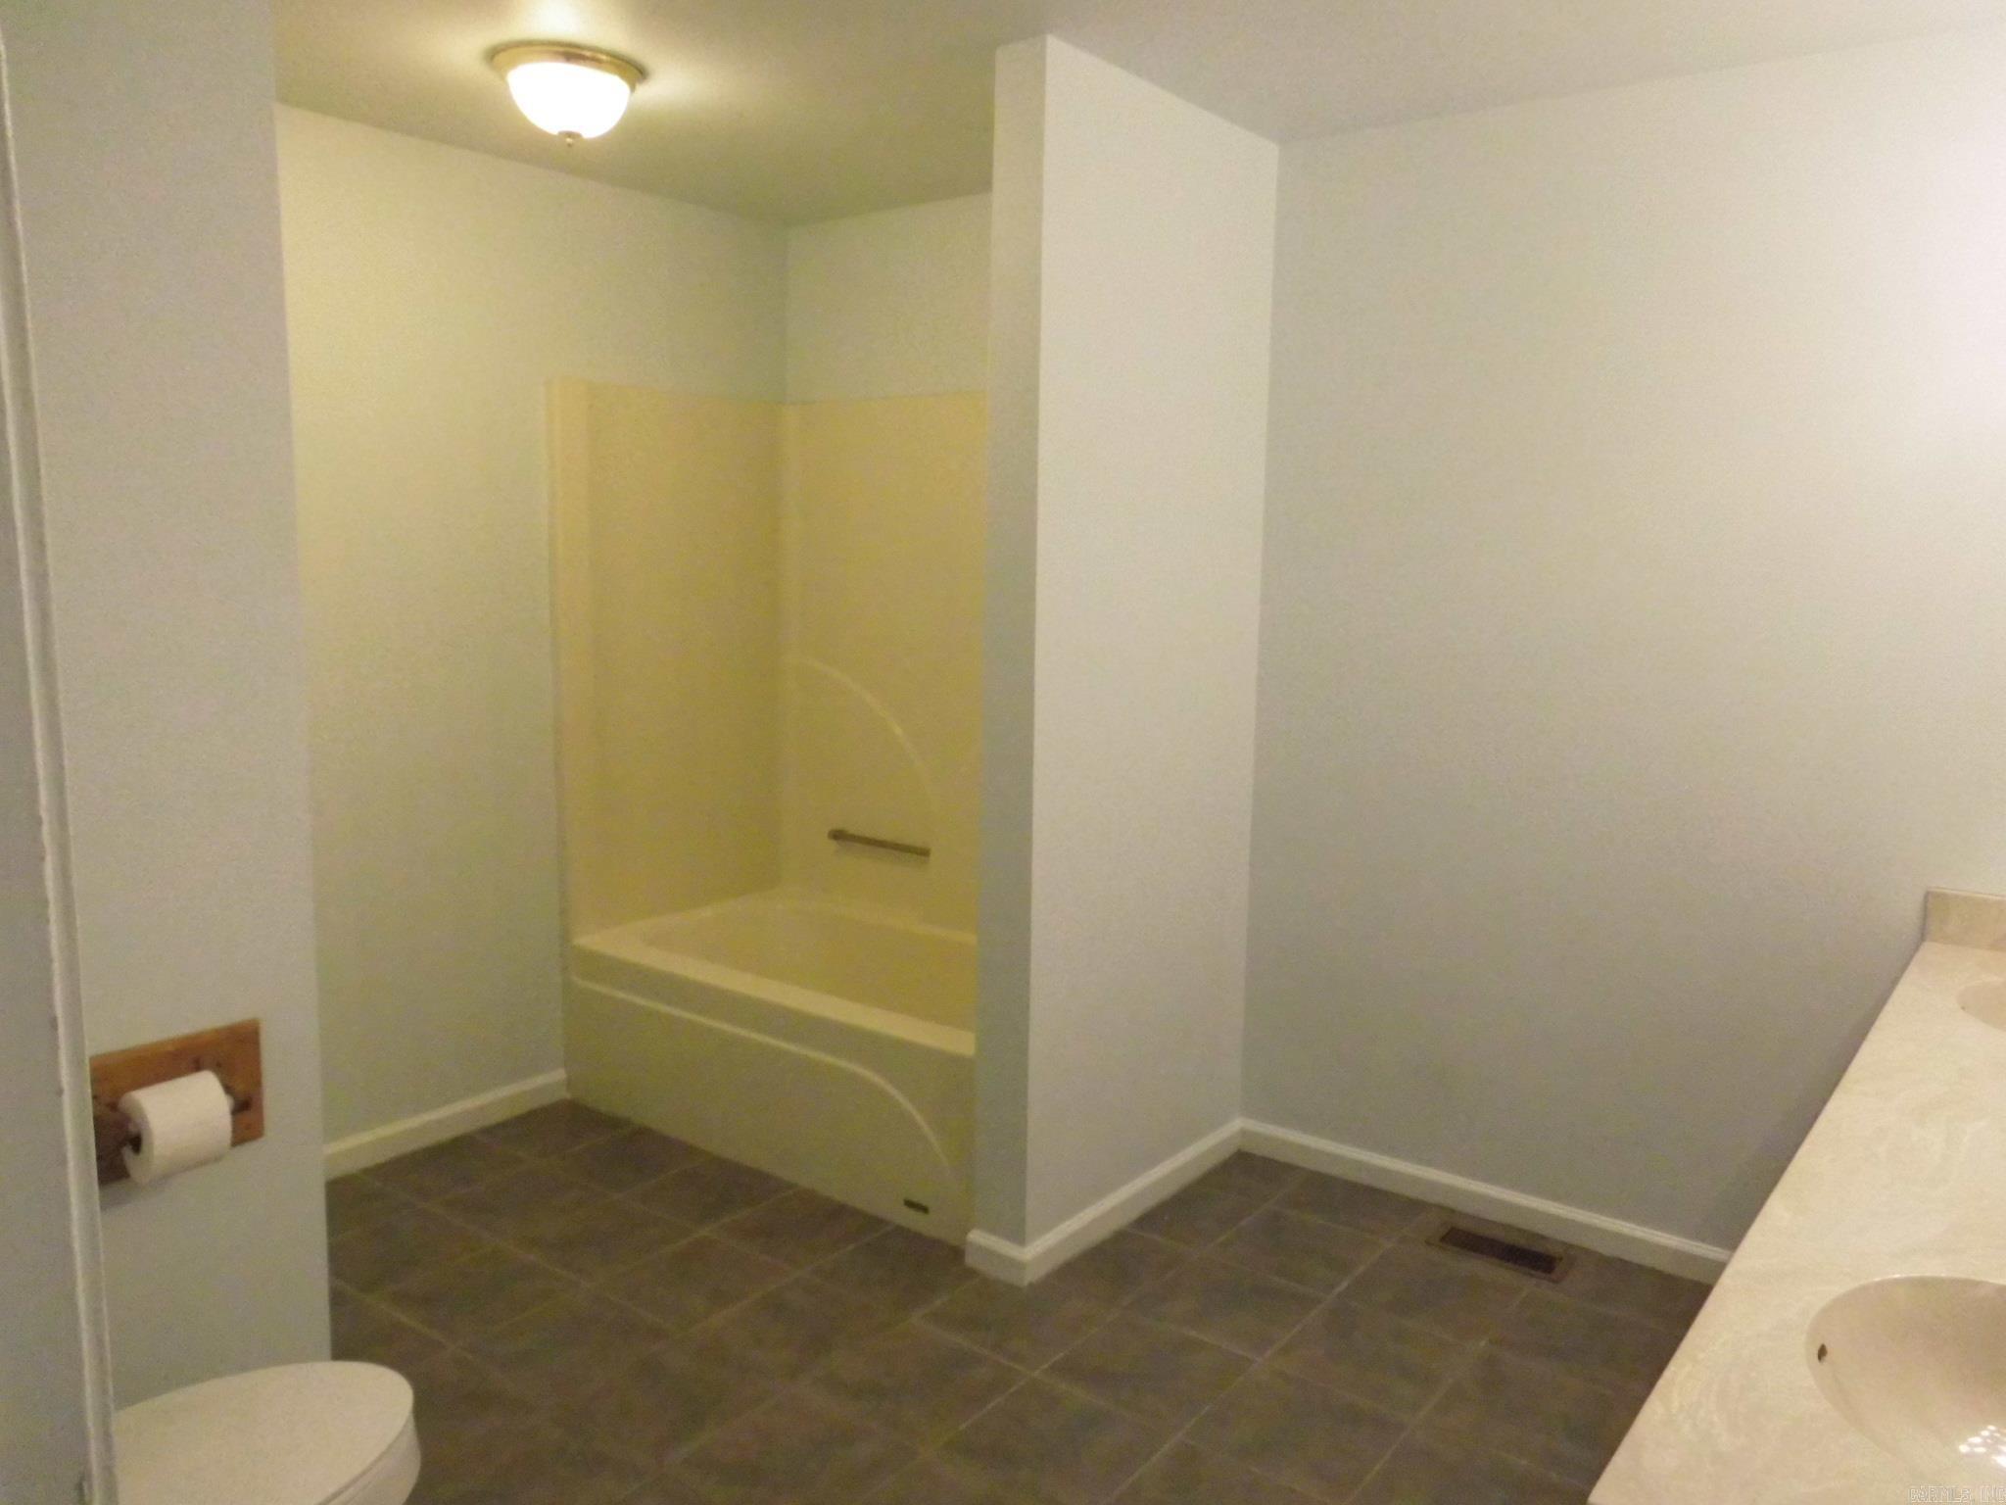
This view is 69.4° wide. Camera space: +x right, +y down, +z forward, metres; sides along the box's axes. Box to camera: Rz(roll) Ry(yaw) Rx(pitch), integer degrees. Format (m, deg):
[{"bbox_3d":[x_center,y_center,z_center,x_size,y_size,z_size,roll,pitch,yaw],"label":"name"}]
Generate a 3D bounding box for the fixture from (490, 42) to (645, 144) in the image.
[{"bbox_3d":[-0.875,-1.308,2.925,0.300,0.150,0.300,1,8,0],"label":"fixture"}]

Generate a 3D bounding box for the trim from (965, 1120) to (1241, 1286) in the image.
[{"bbox_3d":[0.277,1.025,3.435,0.158,0.080,0.946,7,9,37],"label":"trim"}]

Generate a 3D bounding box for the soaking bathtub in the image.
[{"bbox_3d":[-0.362,0.766,3.893,1.480,0.452,0.854,7,9,37],"label":"soaking bathtub"}]

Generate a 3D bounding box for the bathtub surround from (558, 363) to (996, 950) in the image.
[{"bbox_3d":[-0.347,-0.203,3.764,1.480,1.511,0.854,7,9,37],"label":"bathtub surround"}]

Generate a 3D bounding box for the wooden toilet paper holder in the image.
[{"bbox_3d":[-1.138,0.499,2.015,0.122,0.180,0.256,7,9,37],"label":"wooden toilet paper holder"}]

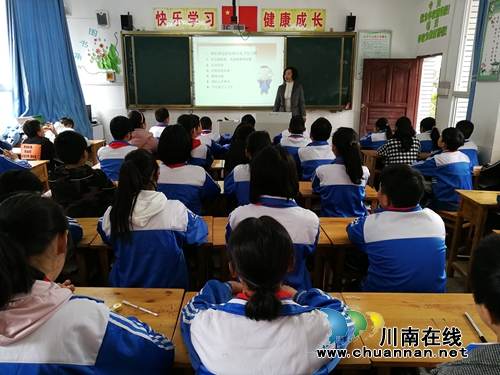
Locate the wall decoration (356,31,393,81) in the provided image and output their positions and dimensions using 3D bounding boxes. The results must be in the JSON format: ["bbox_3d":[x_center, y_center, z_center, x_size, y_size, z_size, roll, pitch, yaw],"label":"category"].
[{"bbox_3d":[2.203,-2.322,6.876,0.596,0.829,0.025,0,14,-1],"label":"wall decoration"}]

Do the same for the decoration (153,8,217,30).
[{"bbox_3d":[-1.095,-2.874,6.667,1.109,0.363,0.020,0,14,-1],"label":"decoration"}]

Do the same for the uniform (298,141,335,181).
[{"bbox_3d":[0.669,-0.174,3.775,0.420,0.560,0.360,1,14,2],"label":"uniform"}]

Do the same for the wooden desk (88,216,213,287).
[{"bbox_3d":[-0.491,0.588,2.228,0.605,0.740,0.415,0,15,0],"label":"wooden desk"}]

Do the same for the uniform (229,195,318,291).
[{"bbox_3d":[0.115,0.316,1.927,0.430,0.580,0.380,0,14,-1],"label":"uniform"}]

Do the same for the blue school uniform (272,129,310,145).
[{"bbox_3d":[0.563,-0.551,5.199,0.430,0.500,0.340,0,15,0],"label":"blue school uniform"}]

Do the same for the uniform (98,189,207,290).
[{"bbox_3d":[-0.468,0.292,1.929,0.480,0.570,0.400,1,14,2],"label":"uniform"}]

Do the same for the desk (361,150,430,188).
[{"bbox_3d":[1.748,-0.061,4.796,0.620,0.710,0.420,0,14,-1],"label":"desk"}]

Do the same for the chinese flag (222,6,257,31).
[{"bbox_3d":[-0.171,-2.885,6.687,0.618,0.407,0.015,0,14,-1],"label":"chinese flag"}]

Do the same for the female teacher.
[{"bbox_3d":[0.633,-1.110,6.324,0.520,1.630,0.310,4,15,14],"label":"female teacher"}]

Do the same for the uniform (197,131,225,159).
[{"bbox_3d":[-0.493,-0.406,4.646,0.440,0.550,0.380,3,14,10],"label":"uniform"}]

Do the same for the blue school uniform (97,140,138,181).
[{"bbox_3d":[-1.243,-0.174,3.733,0.410,0.560,0.370,1,14,4],"label":"blue school uniform"}]

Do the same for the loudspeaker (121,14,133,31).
[{"bbox_3d":[-2.075,-2.805,6.606,0.150,0.260,0.160,2,15,6],"label":"loudspeaker"}]

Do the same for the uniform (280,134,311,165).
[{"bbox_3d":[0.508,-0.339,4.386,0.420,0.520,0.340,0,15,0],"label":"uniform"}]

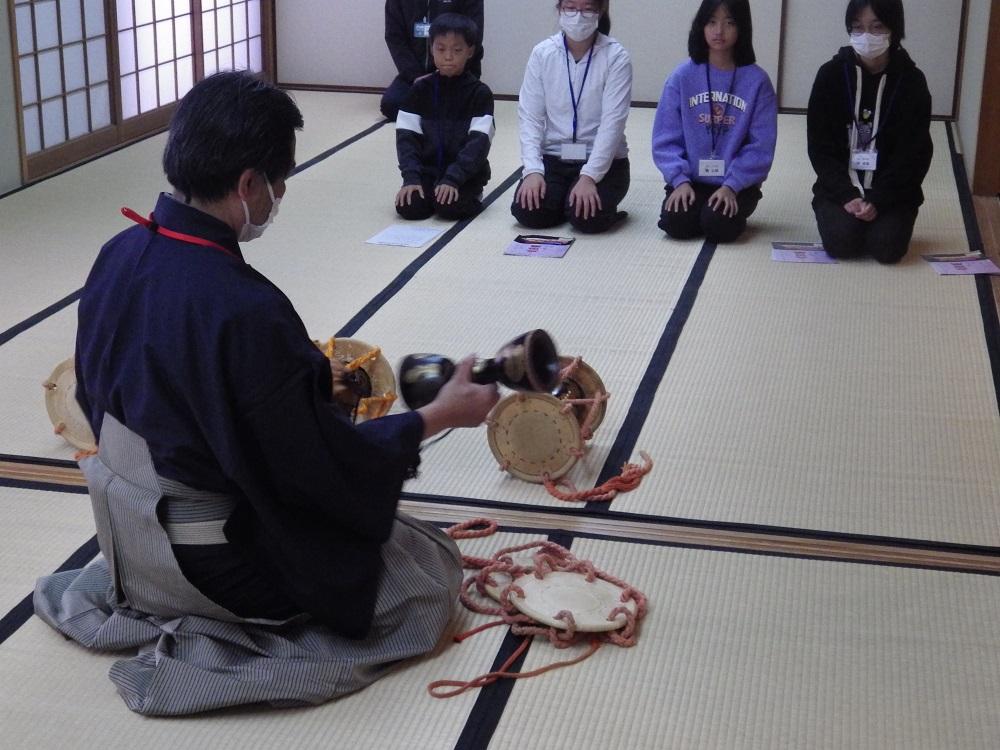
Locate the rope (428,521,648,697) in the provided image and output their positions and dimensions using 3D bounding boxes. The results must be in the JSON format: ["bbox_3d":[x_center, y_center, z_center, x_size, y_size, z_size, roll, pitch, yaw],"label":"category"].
[{"bbox_3d":[0.081,0.396,3.151,0.400,0.085,0.755,1,18,0],"label":"rope"}]

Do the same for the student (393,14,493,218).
[{"bbox_3d":[-0.219,-0.980,6.395,0.400,0.715,0.520,6,18,15],"label":"student"}]

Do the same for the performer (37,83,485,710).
[{"bbox_3d":[-0.362,-0.039,3.035,0.880,0.970,0.700,-10,21,-29],"label":"performer"}]

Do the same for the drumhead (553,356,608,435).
[{"bbox_3d":[0.146,0.059,3.993,0.214,0.214,0.030,5,18,14],"label":"drumhead"}]

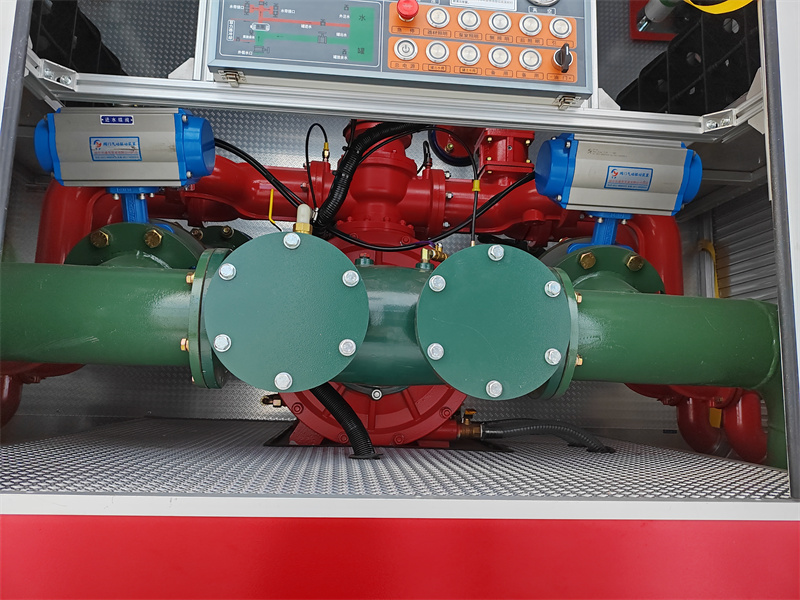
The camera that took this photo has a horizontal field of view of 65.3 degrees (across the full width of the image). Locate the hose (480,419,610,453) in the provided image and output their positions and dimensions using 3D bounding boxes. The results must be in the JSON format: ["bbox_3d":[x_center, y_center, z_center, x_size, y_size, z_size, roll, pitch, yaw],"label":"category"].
[{"bbox_3d":[0.345,0.321,1.471,0.348,0.083,0.080,3,-9,-7],"label":"hose"}]

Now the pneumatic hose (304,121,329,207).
[{"bbox_3d":[-0.191,-0.303,1.411,0.050,0.228,0.116,3,-9,-7],"label":"pneumatic hose"}]

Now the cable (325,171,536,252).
[{"bbox_3d":[0.073,-0.203,1.334,0.465,0.203,0.100,3,-9,-7],"label":"cable"}]

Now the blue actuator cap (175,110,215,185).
[{"bbox_3d":[-0.408,-0.309,1.266,0.057,0.140,0.128,3,-9,-7],"label":"blue actuator cap"}]

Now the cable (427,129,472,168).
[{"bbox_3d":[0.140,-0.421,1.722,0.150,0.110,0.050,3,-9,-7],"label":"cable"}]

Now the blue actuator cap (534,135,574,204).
[{"bbox_3d":[0.330,-0.287,1.360,0.055,0.140,0.128,3,-9,-7],"label":"blue actuator cap"}]

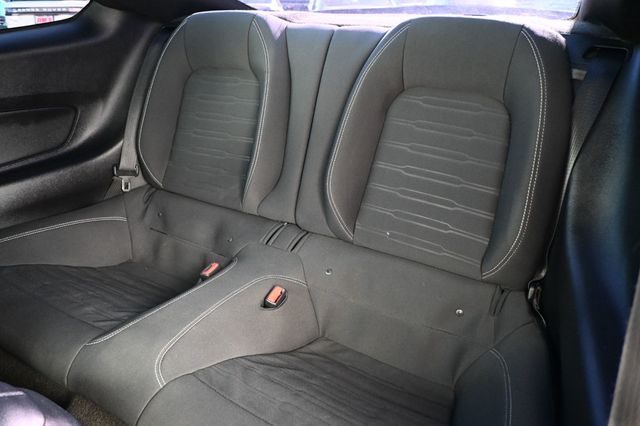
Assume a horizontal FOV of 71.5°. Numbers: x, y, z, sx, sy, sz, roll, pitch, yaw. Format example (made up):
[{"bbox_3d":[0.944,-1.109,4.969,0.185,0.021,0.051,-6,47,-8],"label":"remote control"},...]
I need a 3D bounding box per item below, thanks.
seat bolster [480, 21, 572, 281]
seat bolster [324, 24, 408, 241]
[{"bbox_3d":[0.406,-0.112,0.873,0.140,0.505,0.133,14,4,26],"label":"seat bolster"},{"bbox_3d":[0.103,-0.186,1.019,0.111,0.494,0.122,14,4,26],"label":"seat bolster"}]

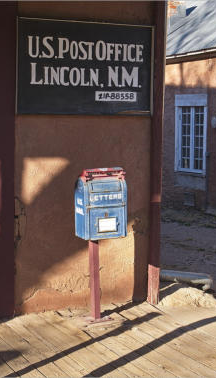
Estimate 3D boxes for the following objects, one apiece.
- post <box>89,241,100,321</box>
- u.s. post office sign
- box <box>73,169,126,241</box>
[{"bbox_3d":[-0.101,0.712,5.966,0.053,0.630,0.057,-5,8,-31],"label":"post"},{"bbox_3d":[-0.159,-0.949,6.034,1.180,0.720,0.035,-2,8,-27],"label":"u.s. post office sign"},{"bbox_3d":[-0.053,0.104,5.790,0.340,0.520,0.200,-4,8,-24],"label":"box"}]

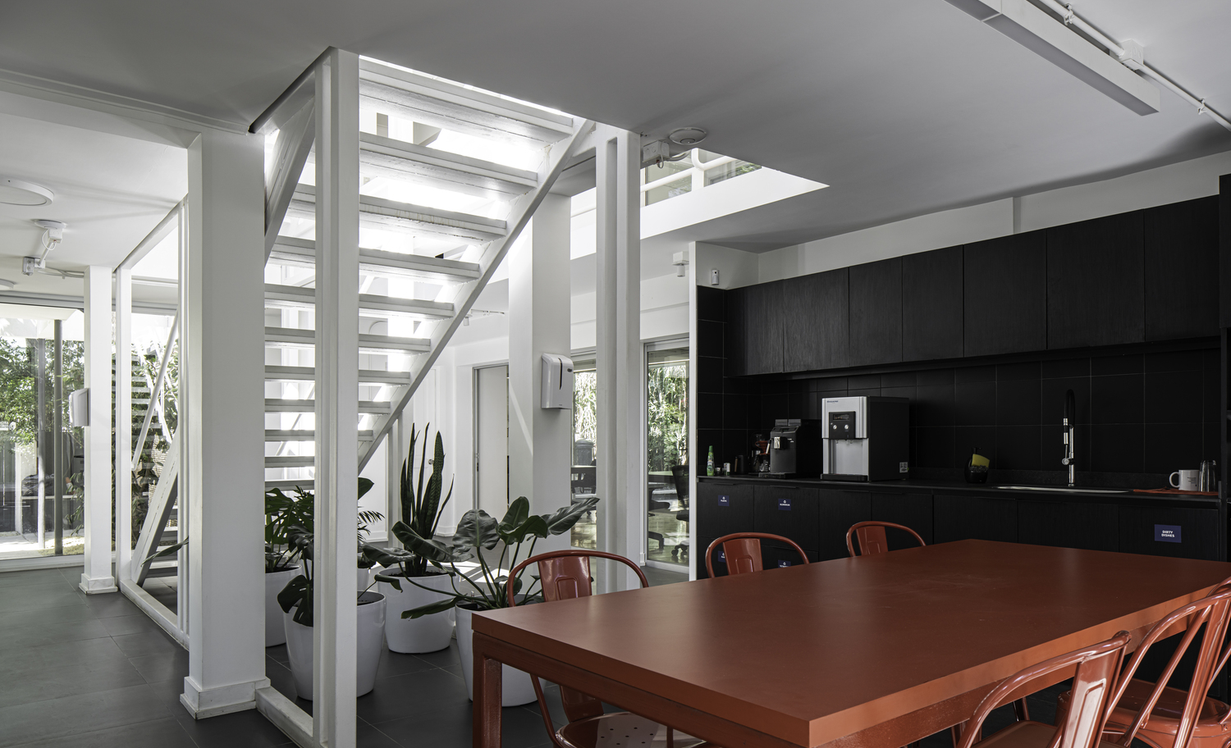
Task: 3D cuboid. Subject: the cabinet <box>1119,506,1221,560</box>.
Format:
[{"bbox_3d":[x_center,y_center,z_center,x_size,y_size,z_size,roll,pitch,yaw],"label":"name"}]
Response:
[{"bbox_3d":[2.626,0.995,3.750,0.580,0.800,0.376,1,-2,-39],"label":"cabinet"}]

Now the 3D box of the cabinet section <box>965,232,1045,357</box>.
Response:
[{"bbox_3d":[2.095,-0.390,4.261,0.330,0.590,0.422,2,-3,-39],"label":"cabinet section"}]

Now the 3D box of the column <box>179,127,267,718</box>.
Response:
[{"bbox_3d":[-1.701,0.206,3.588,0.295,2.470,0.310,1,-2,-38],"label":"column"}]

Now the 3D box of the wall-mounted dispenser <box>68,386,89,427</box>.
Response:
[{"bbox_3d":[-4.170,0.258,6.384,0.120,0.300,0.170,2,-4,-39],"label":"wall-mounted dispenser"}]

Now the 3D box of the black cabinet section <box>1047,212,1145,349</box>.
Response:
[{"bbox_3d":[2.361,-0.418,3.933,0.330,0.590,0.422,2,-3,-39],"label":"black cabinet section"}]

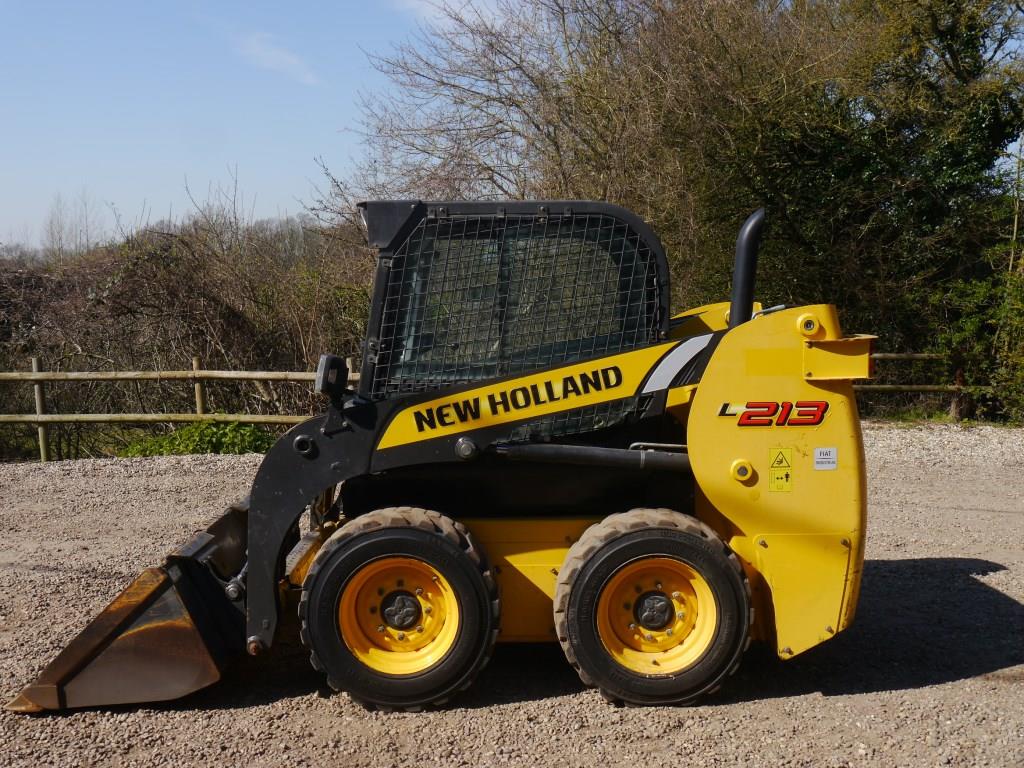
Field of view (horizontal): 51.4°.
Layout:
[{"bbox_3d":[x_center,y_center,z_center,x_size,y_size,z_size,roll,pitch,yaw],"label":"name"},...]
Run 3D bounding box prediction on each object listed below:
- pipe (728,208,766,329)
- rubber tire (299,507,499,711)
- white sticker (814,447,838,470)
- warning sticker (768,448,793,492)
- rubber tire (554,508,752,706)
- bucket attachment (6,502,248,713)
[{"bbox_3d":[0.973,-0.462,4.410,0.140,0.525,0.088,0,5,-1],"label":"pipe"},{"bbox_3d":[-0.424,0.853,4.080,0.755,0.755,0.250,0,5,-1],"label":"rubber tire"},{"bbox_3d":[1.164,0.278,3.940,0.087,0.082,0.004,0,5,-1],"label":"white sticker"},{"bbox_3d":[0.995,0.321,3.942,0.086,0.160,0.004,0,5,-1],"label":"warning sticker"},{"bbox_3d":[0.538,0.852,4.095,0.750,0.745,0.250,0,5,-1],"label":"rubber tire"},{"bbox_3d":[-1.481,0.869,4.668,0.840,0.575,1.460,0,5,-1],"label":"bucket attachment"}]

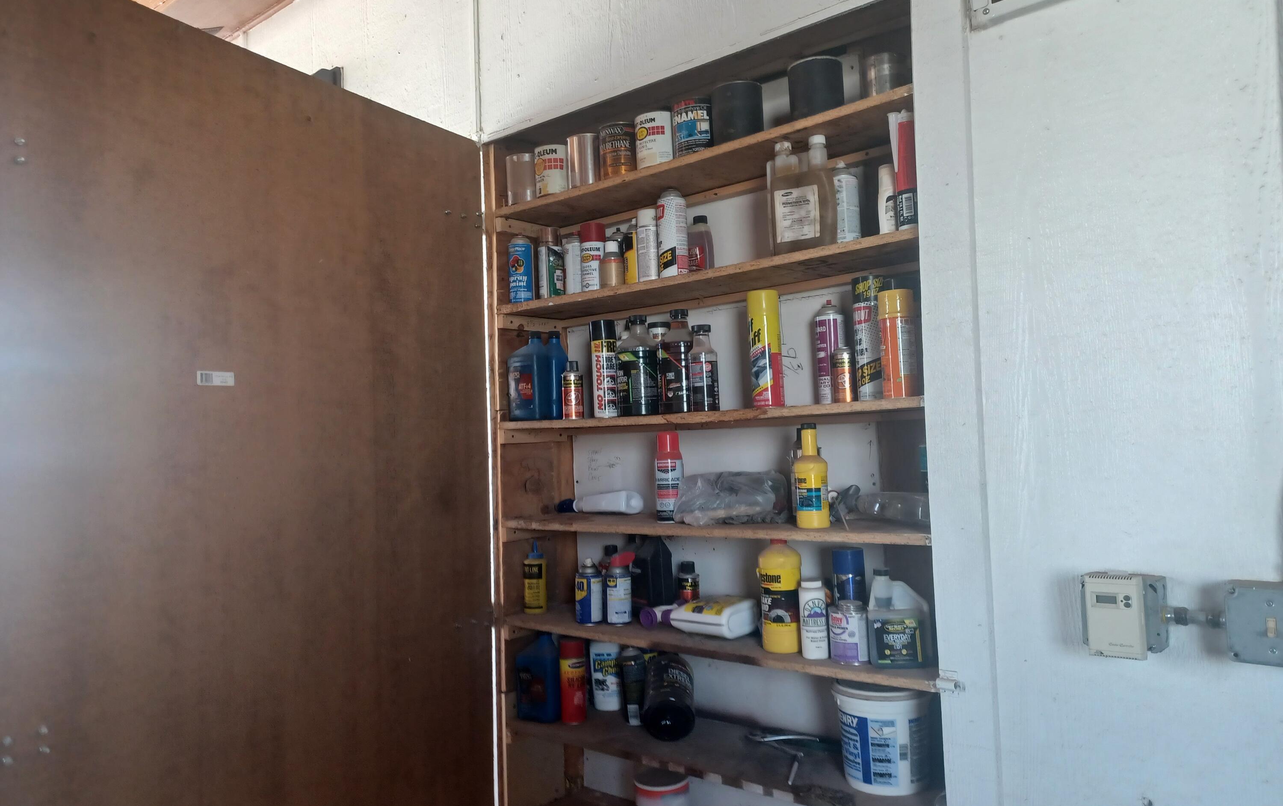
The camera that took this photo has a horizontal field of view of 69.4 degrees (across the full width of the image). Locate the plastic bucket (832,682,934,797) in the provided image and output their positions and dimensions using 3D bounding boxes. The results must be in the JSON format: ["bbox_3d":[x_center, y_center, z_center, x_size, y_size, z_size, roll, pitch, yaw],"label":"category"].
[{"bbox_3d":[0.491,0.674,1.883,0.200,0.194,0.200,-2,-3,0],"label":"plastic bucket"}]

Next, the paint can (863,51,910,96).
[{"bbox_3d":[0.475,-0.609,1.798,0.080,0.114,0.080,-2,-4,0],"label":"paint can"}]

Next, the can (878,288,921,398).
[{"bbox_3d":[0.486,-0.109,1.749,0.068,0.202,0.068,-2,-4,0],"label":"can"}]

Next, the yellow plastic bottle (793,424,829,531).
[{"bbox_3d":[0.366,0.158,2.005,0.069,0.223,0.068,-2,-3,0],"label":"yellow plastic bottle"}]

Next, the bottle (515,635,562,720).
[{"bbox_3d":[-0.267,0.710,2.410,0.104,0.226,0.058,-3,-4,29],"label":"bottle"}]

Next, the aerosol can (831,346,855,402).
[{"bbox_3d":[0.388,-0.059,1.790,0.044,0.112,0.044,-2,-4,12],"label":"aerosol can"}]

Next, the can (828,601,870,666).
[{"bbox_3d":[0.396,0.436,1.766,0.072,0.109,0.072,-2,-3,0],"label":"can"}]

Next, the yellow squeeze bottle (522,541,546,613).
[{"bbox_3d":[-0.290,0.473,2.515,0.062,0.189,0.062,-2,-3,0],"label":"yellow squeeze bottle"}]

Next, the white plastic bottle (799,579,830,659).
[{"bbox_3d":[0.354,0.441,1.893,0.056,0.153,0.054,-3,-3,14],"label":"white plastic bottle"}]

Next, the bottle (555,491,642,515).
[{"bbox_3d":[-0.122,0.285,2.601,0.250,0.062,0.073,-3,-4,30],"label":"bottle"}]

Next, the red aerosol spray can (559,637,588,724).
[{"bbox_3d":[-0.182,0.741,2.467,0.067,0.203,0.067,-2,-3,0],"label":"red aerosol spray can"}]

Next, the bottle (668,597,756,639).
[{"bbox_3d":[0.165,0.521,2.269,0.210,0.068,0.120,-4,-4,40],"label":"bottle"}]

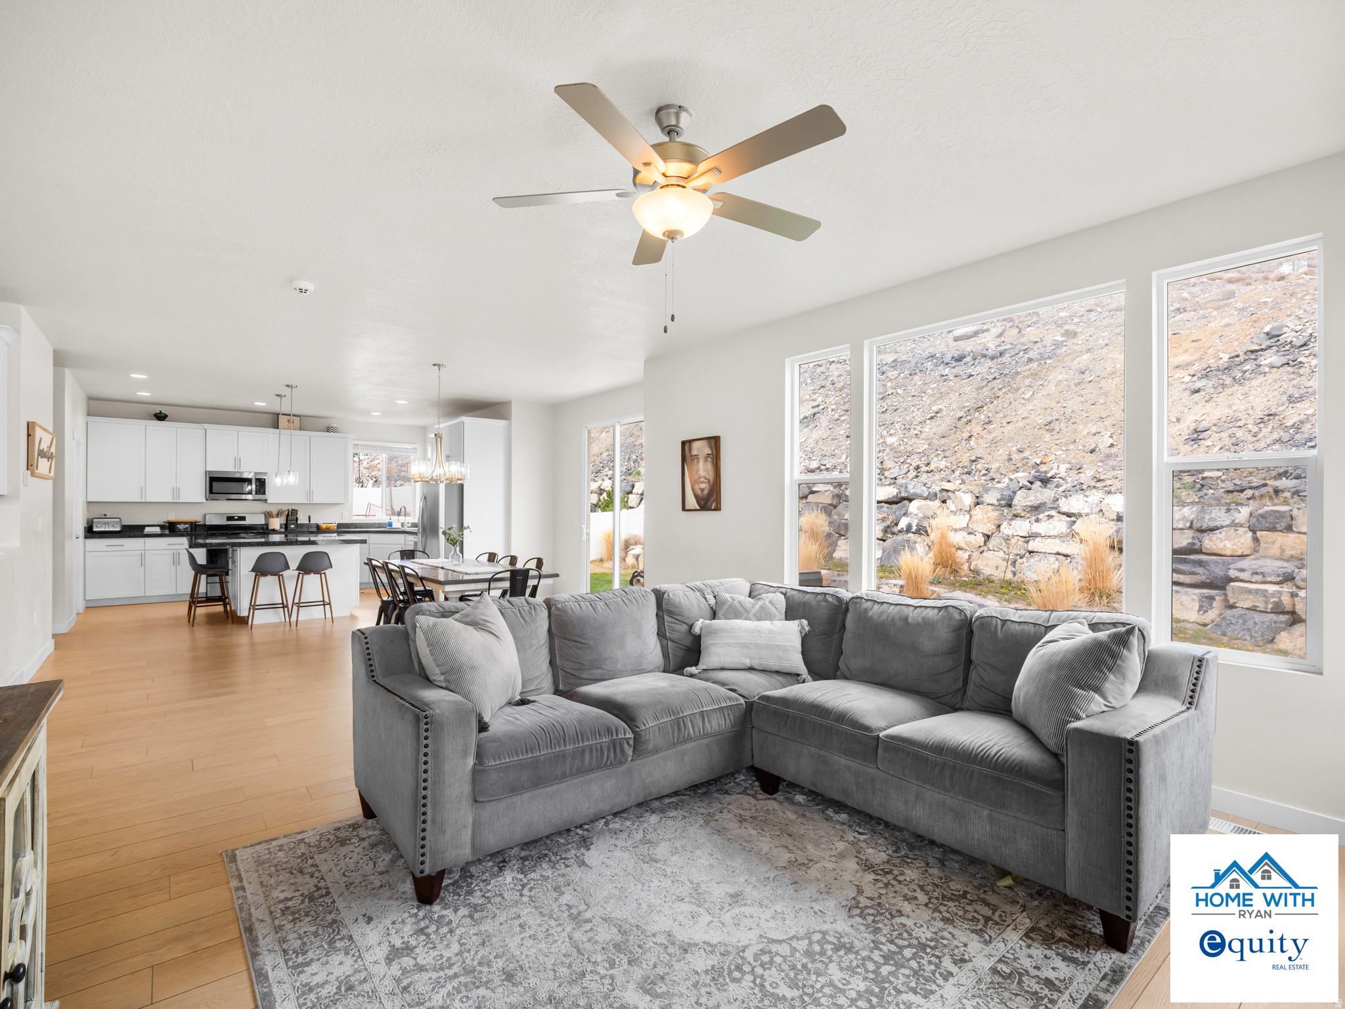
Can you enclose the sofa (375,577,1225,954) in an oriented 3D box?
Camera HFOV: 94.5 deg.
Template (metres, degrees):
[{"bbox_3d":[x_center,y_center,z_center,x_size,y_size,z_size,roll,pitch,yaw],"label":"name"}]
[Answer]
[{"bbox_3d":[0.338,0.904,2.604,2.520,0.890,2.530,1,-1,-40],"label":"sofa"}]

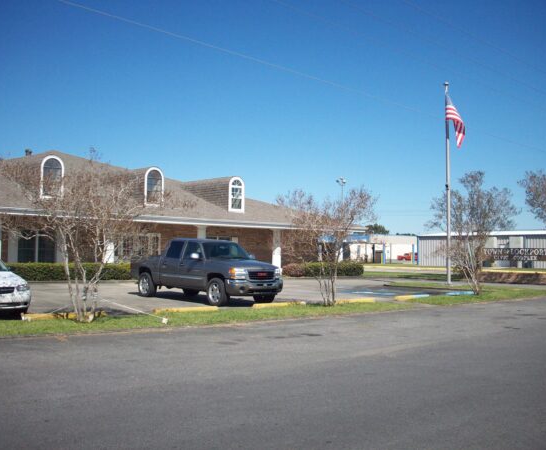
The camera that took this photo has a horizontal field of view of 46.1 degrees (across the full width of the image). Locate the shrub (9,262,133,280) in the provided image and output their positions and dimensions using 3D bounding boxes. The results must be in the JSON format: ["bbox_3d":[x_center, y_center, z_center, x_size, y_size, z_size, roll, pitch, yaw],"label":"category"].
[{"bbox_3d":[-9.146,2.092,28.677,6.918,0.820,1.000,3,-3,-41],"label":"shrub"}]

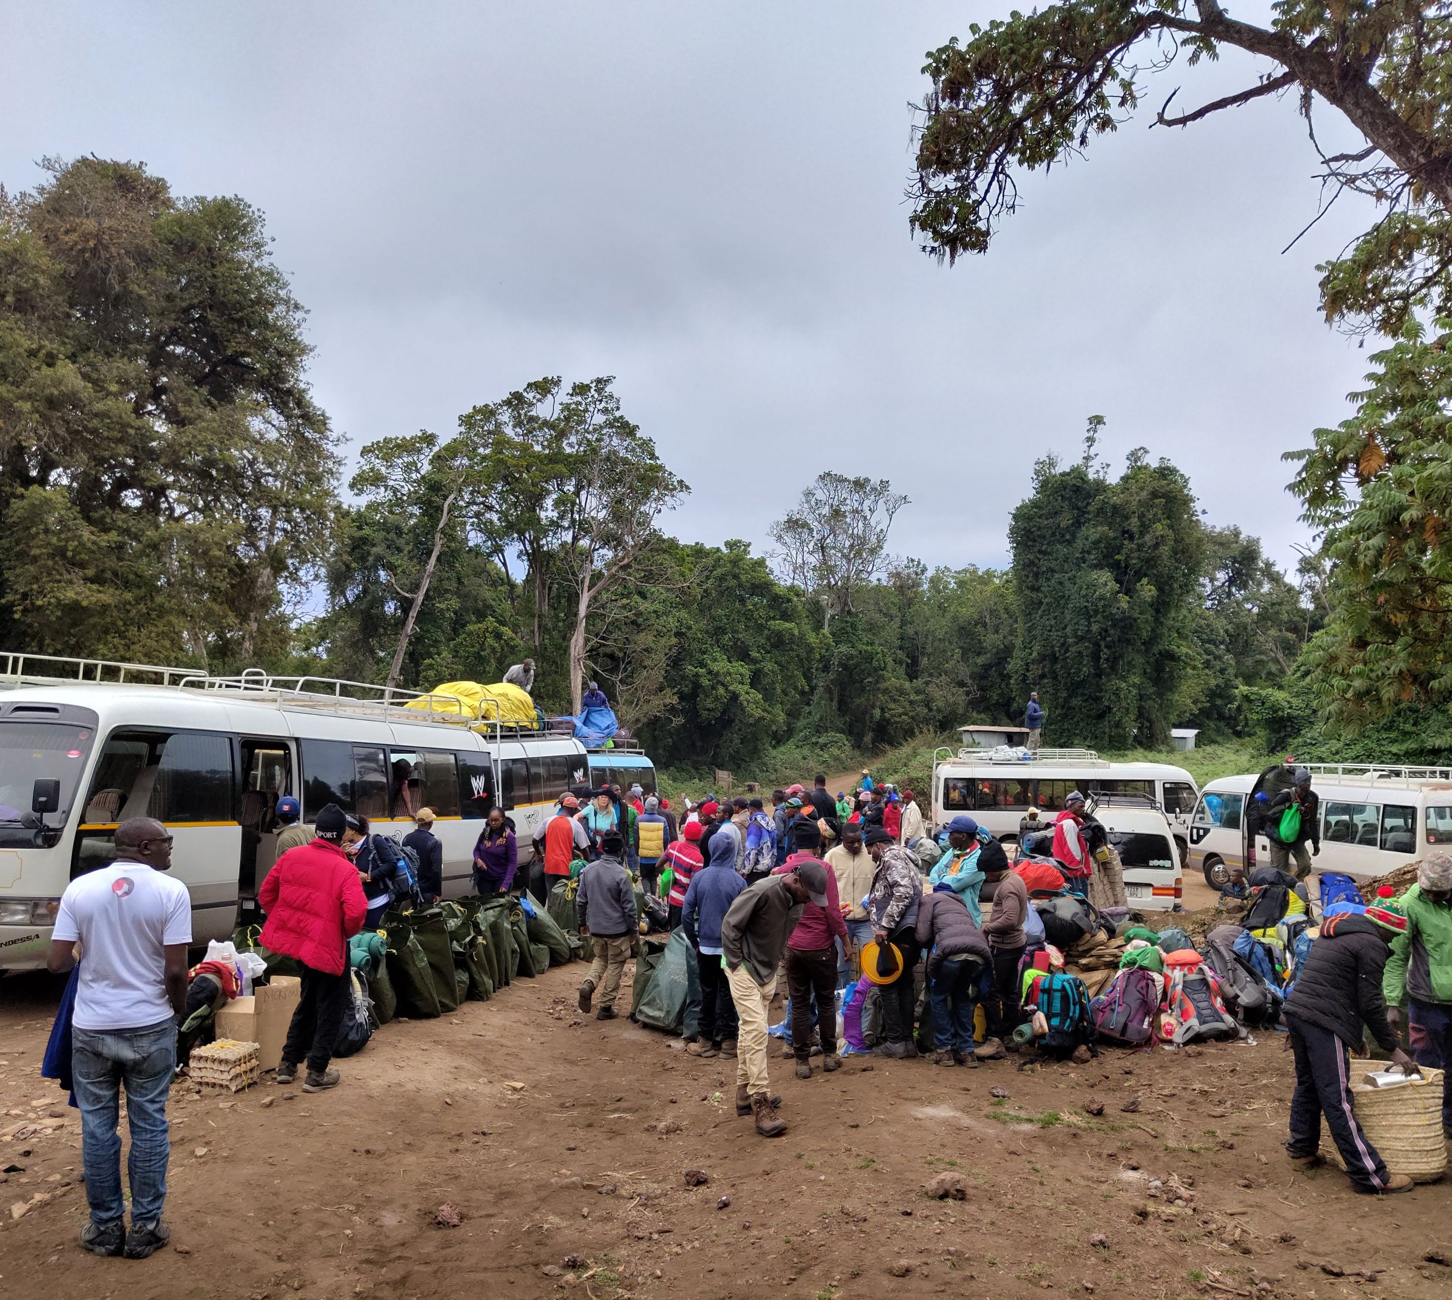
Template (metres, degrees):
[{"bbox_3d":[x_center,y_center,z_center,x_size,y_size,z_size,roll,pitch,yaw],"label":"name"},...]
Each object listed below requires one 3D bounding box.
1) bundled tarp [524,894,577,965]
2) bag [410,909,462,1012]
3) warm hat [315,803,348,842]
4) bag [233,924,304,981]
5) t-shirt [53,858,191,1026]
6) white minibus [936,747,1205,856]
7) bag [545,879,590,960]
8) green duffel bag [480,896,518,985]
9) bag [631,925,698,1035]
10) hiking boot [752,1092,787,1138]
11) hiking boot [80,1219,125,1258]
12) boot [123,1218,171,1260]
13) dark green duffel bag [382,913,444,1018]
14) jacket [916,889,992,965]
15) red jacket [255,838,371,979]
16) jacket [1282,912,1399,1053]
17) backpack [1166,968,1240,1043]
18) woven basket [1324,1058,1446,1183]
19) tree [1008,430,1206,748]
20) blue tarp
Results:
[{"bbox_3d":[-1.941,3.079,13.200,0.380,0.800,0.420,-24,-6,8],"label":"bundled tarp"},{"bbox_3d":[-2.490,2.664,10.303,0.440,0.850,0.380,-1,-8,-30],"label":"bag"},{"bbox_3d":[-2.525,1.103,7.675,0.190,0.230,0.210,-2,-6,18],"label":"warm hat"},{"bbox_3d":[-3.543,2.484,9.400,0.580,0.750,0.450,2,-6,-18],"label":"bag"},{"bbox_3d":[-2.533,1.242,5.045,0.510,0.670,0.280,3,-7,-25],"label":"t-shirt"},{"bbox_3d":[8.996,4.131,31.746,7.000,2.950,2.100,0,-6,6],"label":"white minibus"},{"bbox_3d":[-1.750,3.012,13.333,0.450,0.880,0.400,3,-8,-26],"label":"bag"},{"bbox_3d":[-2.284,2.938,12.100,0.380,0.870,0.420,-1,-6,12],"label":"green duffel bag"},{"bbox_3d":[-0.488,2.799,10.200,0.580,0.900,0.480,-1,-6,6],"label":"bag"},{"bbox_3d":[0.245,2.619,6.792,0.115,0.180,0.290,4,-8,-32],"label":"hiking boot"},{"bbox_3d":[-2.575,2.387,4.944,0.110,0.120,0.290,5,-8,-41],"label":"hiking boot"},{"bbox_3d":[-2.374,2.392,4.970,0.110,0.120,0.290,1,-6,-6],"label":"boot"},{"bbox_3d":[-2.588,2.599,9.878,0.380,0.780,0.450,-3,-7,25],"label":"dark green duffel bag"},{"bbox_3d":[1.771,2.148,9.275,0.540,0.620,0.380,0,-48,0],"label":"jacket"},{"bbox_3d":[-2.609,1.618,7.580,0.630,0.830,0.400,-7,-9,19],"label":"red jacket"},{"bbox_3d":[3.330,1.825,6.545,0.420,0.660,0.480,37,-14,-9],"label":"jacket"},{"bbox_3d":[3.941,2.909,9.949,0.460,0.660,0.340,-13,-36,18],"label":"backpack"},{"bbox_3d":[3.450,2.440,6.280,0.560,0.490,0.560,-4,-8,28],"label":"woven basket"},{"bbox_3d":[20.847,-3.221,65.726,9.800,16.800,9.800,-2,-6,17],"label":"tree"},{"bbox_3d":[-3.057,1.685,26.469,1.300,0.970,1.300,-2,-6,20],"label":"blue tarp"}]

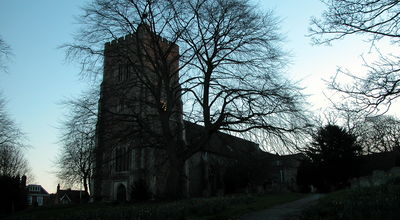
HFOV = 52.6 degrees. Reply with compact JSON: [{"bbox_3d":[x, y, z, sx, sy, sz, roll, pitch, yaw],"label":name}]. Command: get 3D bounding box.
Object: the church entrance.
[{"bbox_3d":[-9.994,10.670,52.388,1.800,2.310,0.500,-9,-16,34],"label":"church entrance"}]

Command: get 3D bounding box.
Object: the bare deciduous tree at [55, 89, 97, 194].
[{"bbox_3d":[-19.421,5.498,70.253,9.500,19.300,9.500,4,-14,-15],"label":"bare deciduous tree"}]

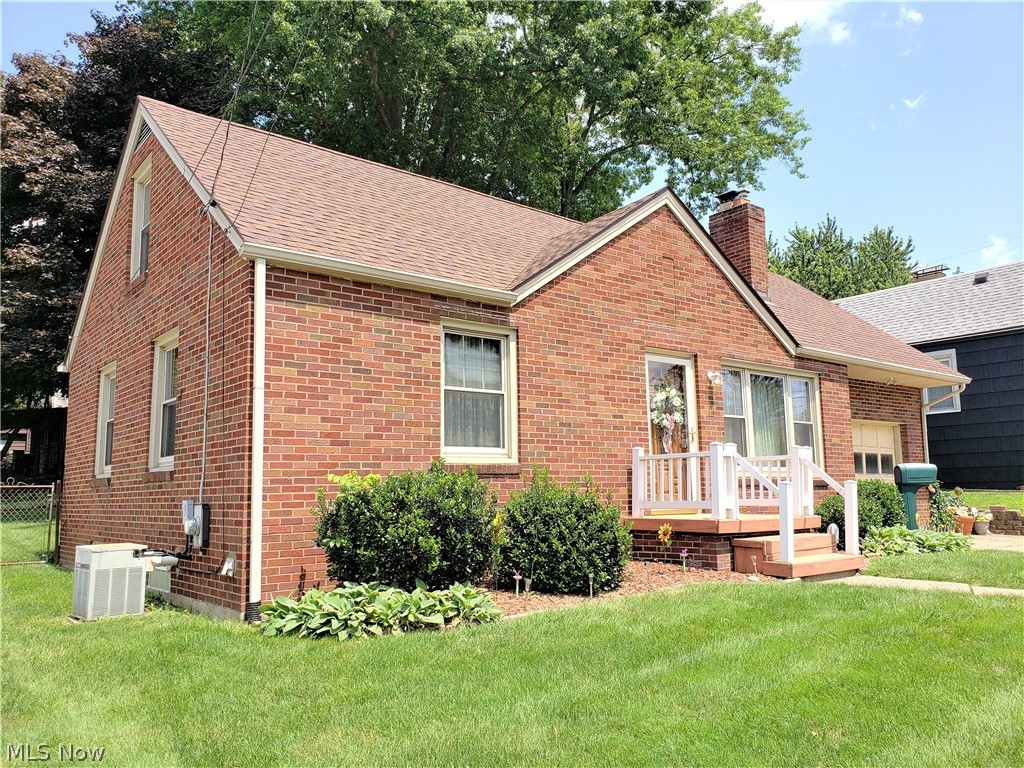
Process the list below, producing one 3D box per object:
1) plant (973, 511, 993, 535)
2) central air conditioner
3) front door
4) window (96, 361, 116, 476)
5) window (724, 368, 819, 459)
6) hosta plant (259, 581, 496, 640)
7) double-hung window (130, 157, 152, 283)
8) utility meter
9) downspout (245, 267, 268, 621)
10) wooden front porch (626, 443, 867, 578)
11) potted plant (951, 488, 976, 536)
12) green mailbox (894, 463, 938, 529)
[{"bbox_3d":[8.968,2.655,14.690,0.330,0.460,0.330,5,-10,-39],"label":"plant"},{"bbox_3d":[-3.782,1.853,7.238,0.480,0.610,0.480,6,-10,-41],"label":"central air conditioner"},{"bbox_3d":[2.043,0.624,9.857,0.950,2.060,0.090,5,-10,-38],"label":"front door"},{"bbox_3d":[-5.355,0.495,10.193,0.120,1.480,0.920,5,-10,-40],"label":"window"},{"bbox_3d":[3.858,0.514,11.306,2.480,1.580,0.120,5,-10,-38],"label":"window"},{"bbox_3d":[-0.949,1.697,5.943,1.650,0.320,0.880,5,-10,-39],"label":"hosta plant"},{"bbox_3d":[-4.626,-2.040,9.707,0.140,1.440,0.960,5,-10,-39],"label":"double-hung window"},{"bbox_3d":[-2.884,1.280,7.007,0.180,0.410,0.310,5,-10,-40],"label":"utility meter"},{"bbox_3d":[-2.119,0.413,6.346,0.090,2.980,0.085,5,-10,-39],"label":"downspout"},{"bbox_3d":[2.737,1.435,9.004,2.080,1.380,2.000,5,-10,-39],"label":"wooden front porch"},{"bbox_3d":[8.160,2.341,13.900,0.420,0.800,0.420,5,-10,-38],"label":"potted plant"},{"bbox_3d":[6.041,1.802,11.500,0.490,1.260,0.230,-2,-8,5],"label":"green mailbox"}]

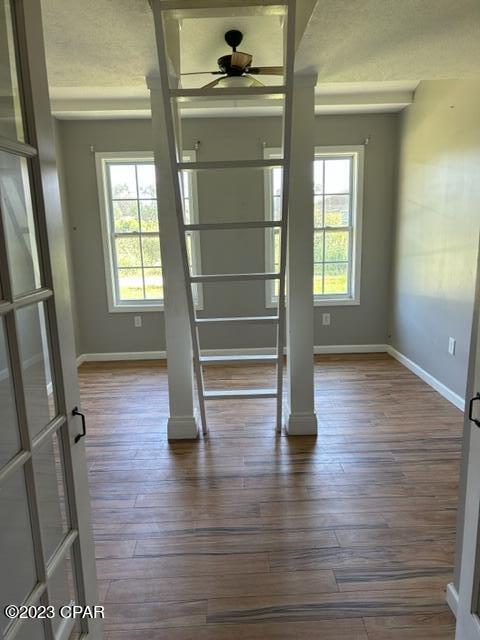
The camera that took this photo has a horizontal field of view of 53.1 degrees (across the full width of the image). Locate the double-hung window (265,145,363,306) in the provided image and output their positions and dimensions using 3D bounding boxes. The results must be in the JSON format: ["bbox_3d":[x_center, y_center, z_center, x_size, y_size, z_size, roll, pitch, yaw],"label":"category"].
[{"bbox_3d":[0.769,-0.944,5.007,1.011,1.629,0.100,-2,12,-1],"label":"double-hung window"}]

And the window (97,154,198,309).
[{"bbox_3d":[-0.912,-0.889,4.973,1.002,1.619,0.100,-2,12,-1],"label":"window"}]

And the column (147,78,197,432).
[{"bbox_3d":[-0.422,-0.326,3.152,0.190,2.295,0.193,-2,12,-1],"label":"column"}]

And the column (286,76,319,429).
[{"bbox_3d":[0.400,-0.351,3.169,0.190,2.295,0.193,-2,12,-1],"label":"column"}]

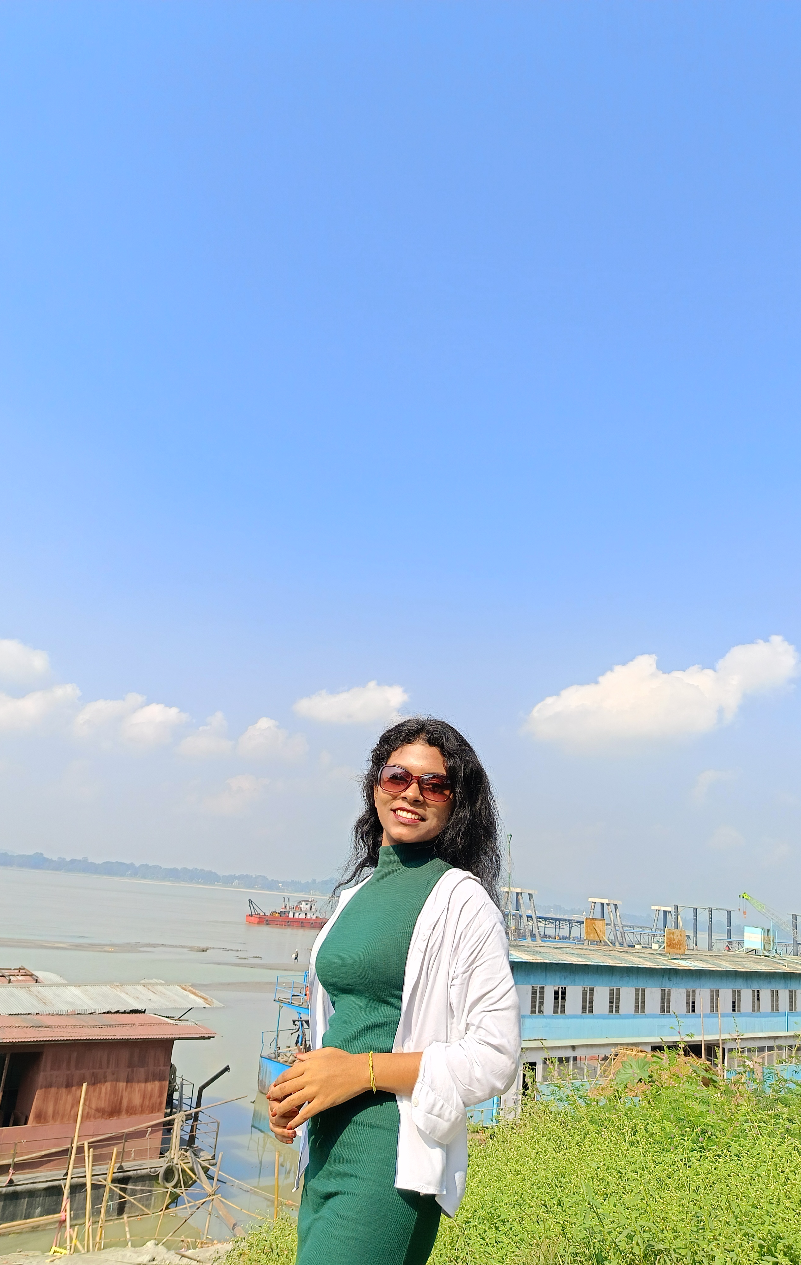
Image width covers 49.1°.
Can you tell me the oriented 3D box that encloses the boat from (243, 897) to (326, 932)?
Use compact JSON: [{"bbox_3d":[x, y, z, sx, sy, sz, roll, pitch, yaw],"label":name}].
[{"bbox_3d":[-27.525,72.041,226.541,21.000,7.200,7.000,14,-19,-26],"label":"boat"}]

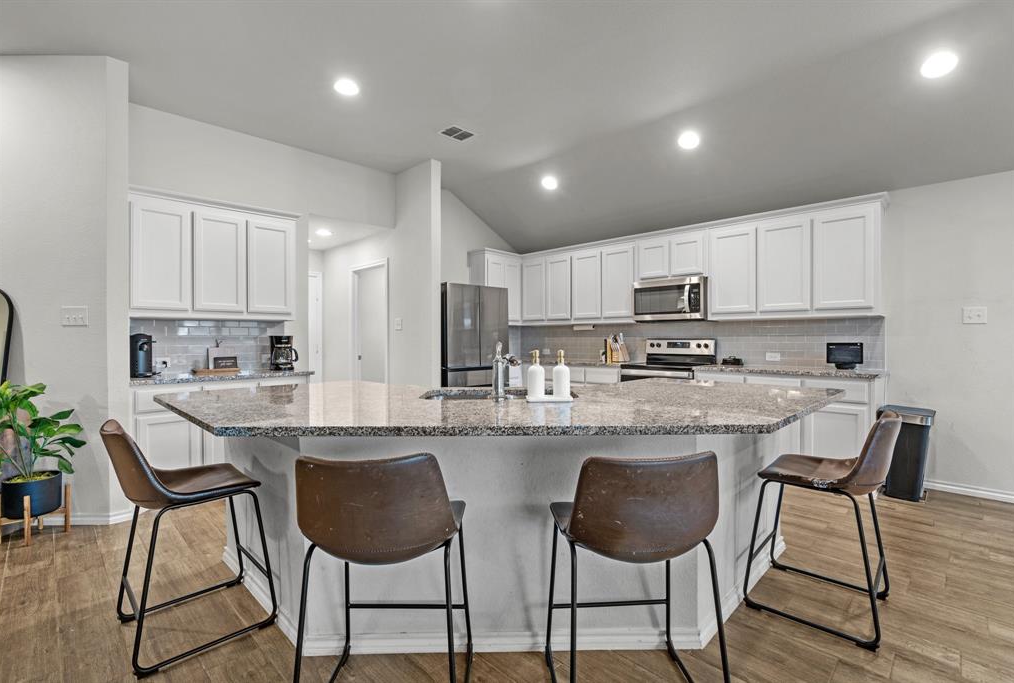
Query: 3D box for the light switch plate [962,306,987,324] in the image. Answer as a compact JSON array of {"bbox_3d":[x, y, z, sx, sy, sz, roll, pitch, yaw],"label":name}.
[{"bbox_3d":[3.488,-0.191,3.392,0.012,0.124,0.124,-1,1,-45],"label":"light switch plate"}]

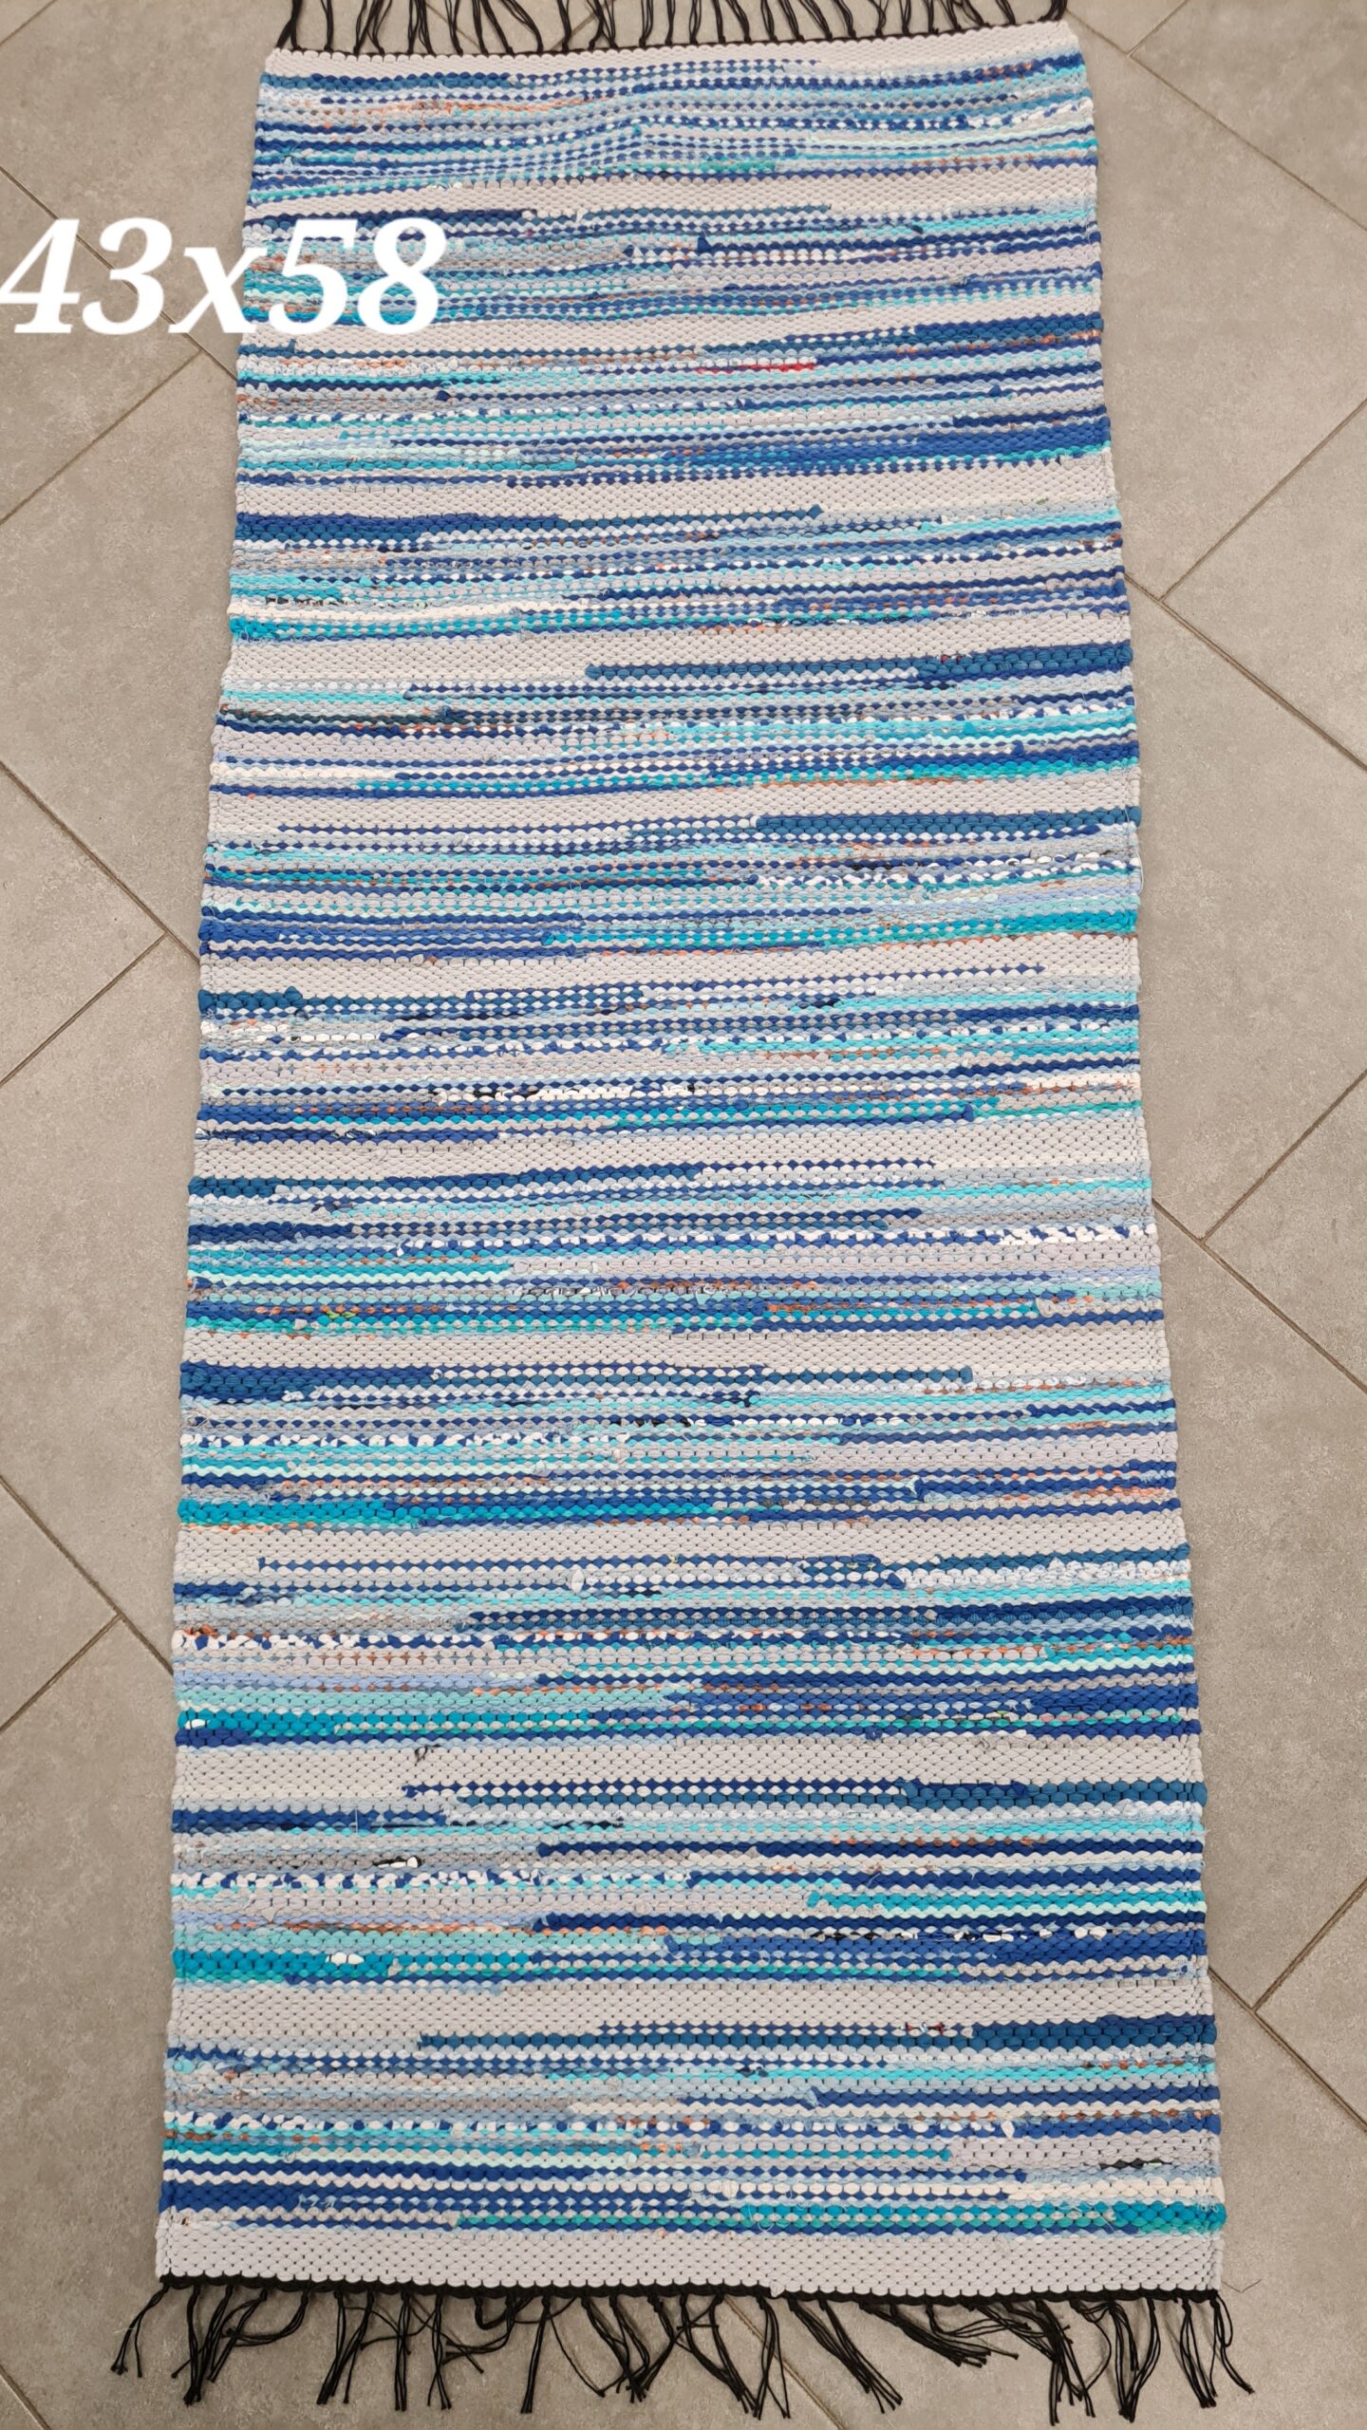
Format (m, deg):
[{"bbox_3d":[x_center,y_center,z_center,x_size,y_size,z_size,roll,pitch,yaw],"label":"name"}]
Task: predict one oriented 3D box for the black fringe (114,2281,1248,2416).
[{"bbox_3d":[-0.005,0.595,0.953,0.594,0.012,0.063,-1,77,3],"label":"black fringe"}]

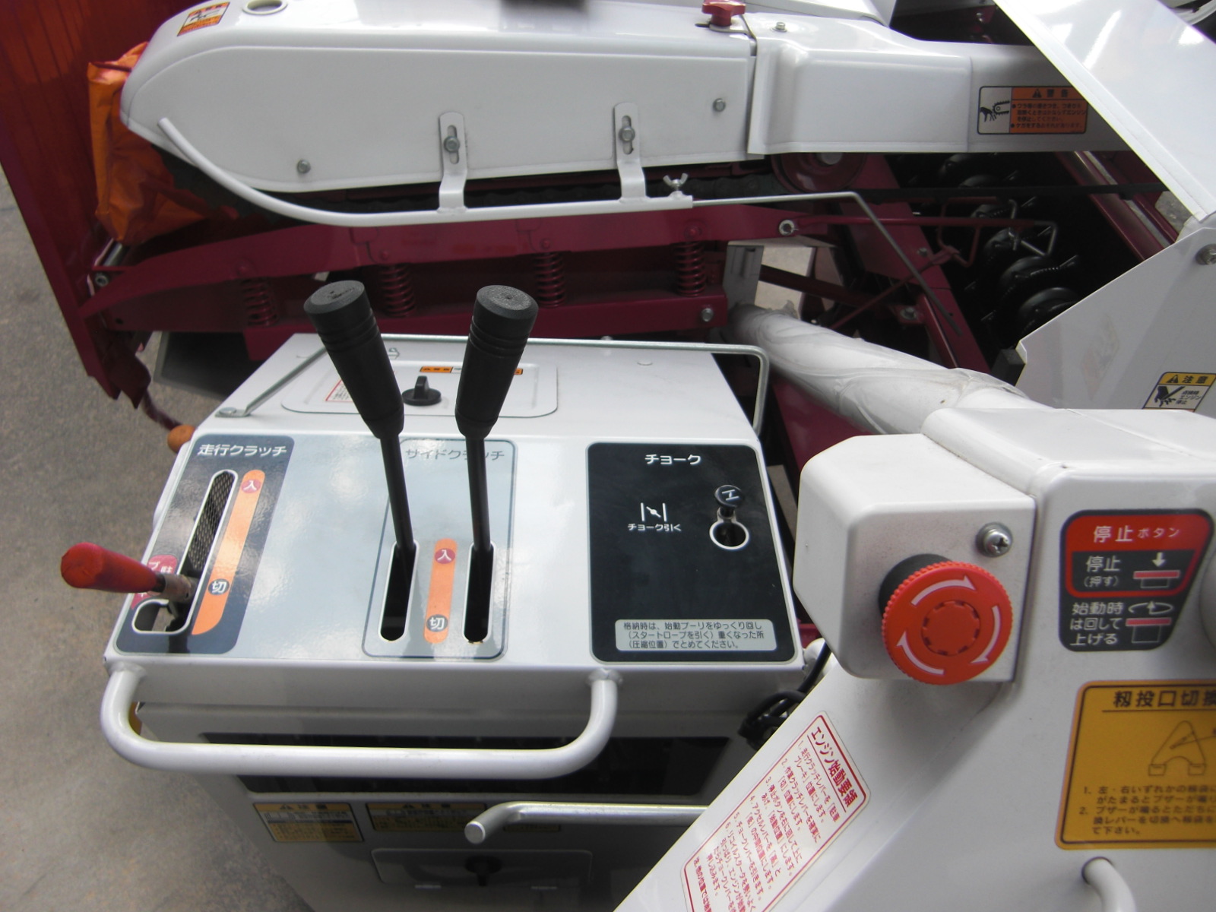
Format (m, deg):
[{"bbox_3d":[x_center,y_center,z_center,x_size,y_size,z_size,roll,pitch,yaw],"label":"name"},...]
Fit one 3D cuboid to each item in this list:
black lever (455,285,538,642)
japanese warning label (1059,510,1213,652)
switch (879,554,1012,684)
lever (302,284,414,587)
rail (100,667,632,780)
[{"bbox_3d":[-0.067,-0.005,0.543,0.034,0.196,0.030,6,41,-5],"label":"black lever"},{"bbox_3d":[0.167,0.039,0.311,0.048,0.048,0.002,0,14,-1],"label":"japanese warning label"},{"bbox_3d":[0.105,0.050,0.315,0.040,0.040,0.027,0,14,-3],"label":"switch"},{"bbox_3d":[-0.125,-0.006,0.542,0.034,0.197,0.030,-3,41,2],"label":"lever"},{"bbox_3d":[-0.131,0.143,0.527,0.277,0.018,0.057,1,41,-1],"label":"rail"}]

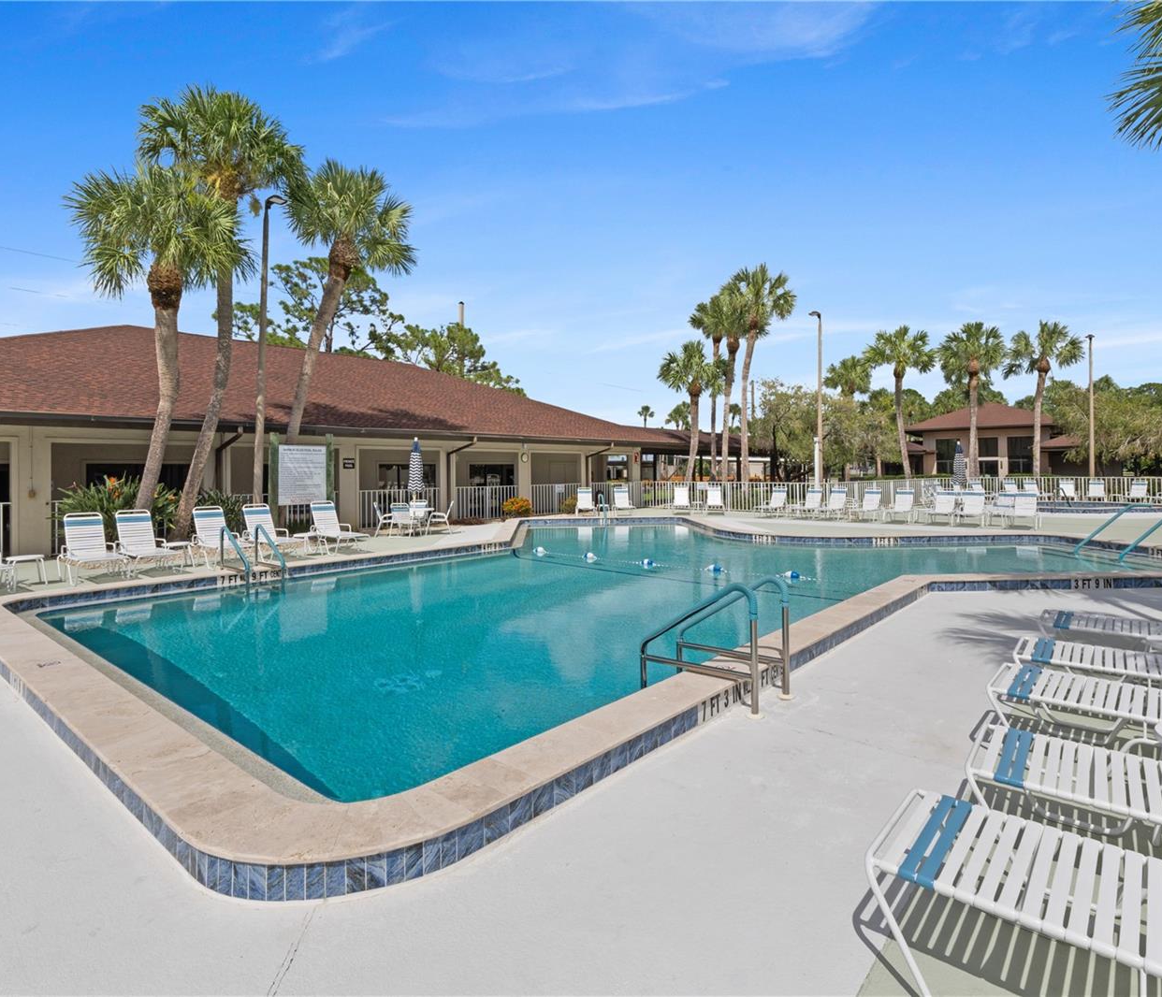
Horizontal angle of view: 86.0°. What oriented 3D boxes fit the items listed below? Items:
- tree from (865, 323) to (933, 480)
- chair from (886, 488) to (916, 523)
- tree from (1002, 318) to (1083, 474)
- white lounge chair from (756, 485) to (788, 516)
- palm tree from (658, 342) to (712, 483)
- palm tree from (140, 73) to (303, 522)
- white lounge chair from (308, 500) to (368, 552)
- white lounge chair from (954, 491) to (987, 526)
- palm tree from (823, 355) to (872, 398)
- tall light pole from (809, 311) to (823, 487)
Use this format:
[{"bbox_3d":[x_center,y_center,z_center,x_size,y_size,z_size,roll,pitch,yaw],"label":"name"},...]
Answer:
[{"bbox_3d":[15.762,-4.179,30.880,3.600,8.658,3.600,1,3,27],"label":"tree"},{"bbox_3d":[10.339,0.237,20.224,0.680,0.990,1.666,2,4,32],"label":"chair"},{"bbox_3d":[23.653,-4.497,31.871,3.800,9.050,3.800,1,3,36],"label":"tree"},{"bbox_3d":[6.904,0.123,22.569,0.650,0.996,1.698,2,4,43],"label":"white lounge chair"},{"bbox_3d":[4.575,-3.329,27.513,2.542,7.320,2.542,0,3,0],"label":"palm tree"},{"bbox_3d":[-7.117,-3.425,12.439,2.948,9.150,2.948,3,4,41],"label":"palm tree"},{"bbox_3d":[-5.053,0.627,12.965,1.666,1.000,0.670,3,4,44],"label":"white lounge chair"},{"bbox_3d":[11.604,0.287,18.495,0.650,0.949,1.758,1,3,37],"label":"white lounge chair"},{"bbox_3d":[17.119,-4.689,39.875,3.200,8.828,3.200,1,3,23],"label":"palm tree"},{"bbox_3d":[9.994,-3.770,26.267,0.610,8.337,0.407,-2,4,-29],"label":"tall light pole"}]

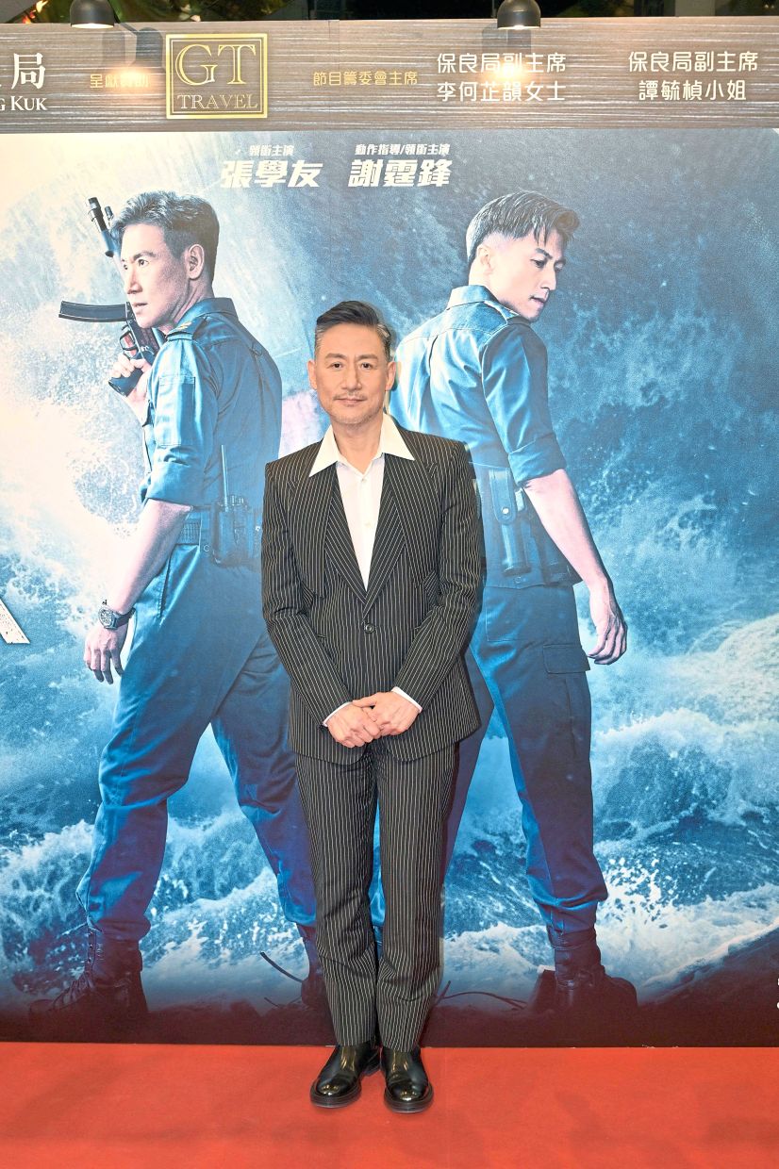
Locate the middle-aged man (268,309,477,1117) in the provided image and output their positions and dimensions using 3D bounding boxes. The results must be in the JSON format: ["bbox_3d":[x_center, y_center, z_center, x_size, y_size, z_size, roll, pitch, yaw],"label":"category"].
[{"bbox_3d":[-0.040,0.252,2.975,0.485,1.760,0.320,0,3,1],"label":"middle-aged man"}]

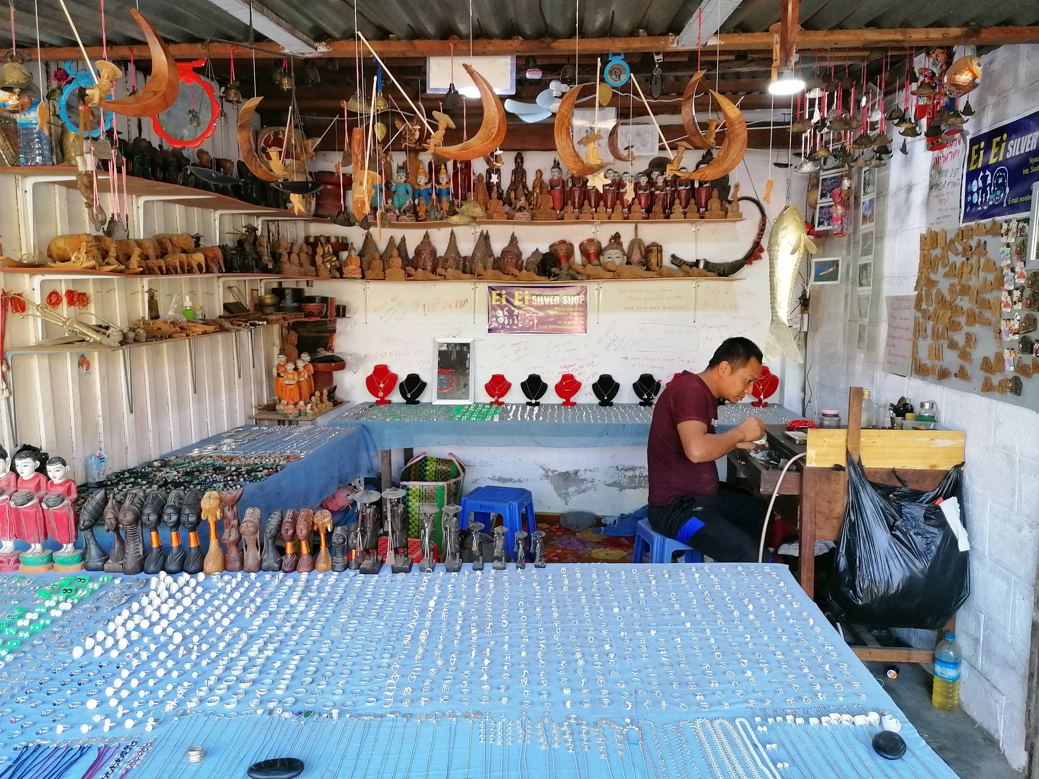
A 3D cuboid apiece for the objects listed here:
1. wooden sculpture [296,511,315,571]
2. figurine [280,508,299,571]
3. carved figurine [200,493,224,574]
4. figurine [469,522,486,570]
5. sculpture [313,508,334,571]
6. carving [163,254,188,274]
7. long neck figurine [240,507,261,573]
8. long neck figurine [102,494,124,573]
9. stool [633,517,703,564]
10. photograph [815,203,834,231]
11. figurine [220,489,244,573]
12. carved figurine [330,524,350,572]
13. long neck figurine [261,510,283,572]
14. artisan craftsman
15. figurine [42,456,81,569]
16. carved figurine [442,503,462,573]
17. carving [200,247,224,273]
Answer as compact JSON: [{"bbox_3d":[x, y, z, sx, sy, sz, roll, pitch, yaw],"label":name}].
[{"bbox_3d":[-0.548,0.383,2.075,0.048,0.156,0.055,1,7,7],"label":"wooden sculpture"},{"bbox_3d":[-0.616,0.402,2.170,0.043,0.165,0.049,1,8,5],"label":"figurine"},{"bbox_3d":[-0.819,0.377,2.163,0.058,0.217,0.060,-1,8,-8],"label":"carved figurine"},{"bbox_3d":[-0.107,0.398,2.080,0.040,0.123,0.040,1,7,7],"label":"figurine"},{"bbox_3d":[-0.525,0.401,2.168,0.047,0.168,0.047,-1,8,-6],"label":"sculpture"},{"bbox_3d":[-1.343,-0.491,3.162,0.090,0.080,0.042,3,9,19],"label":"carving"},{"bbox_3d":[-0.686,0.381,2.070,0.049,0.162,0.055,1,7,7],"label":"long neck figurine"},{"bbox_3d":[-1.041,0.364,2.071,0.053,0.196,0.058,0,7,-1],"label":"long neck figurine"},{"bbox_3d":[0.649,0.778,3.332,0.320,0.450,0.290,-2,7,-14],"label":"stool"},{"bbox_3d":[1.590,-0.885,4.161,0.010,0.140,0.195,-4,8,-28],"label":"photograph"},{"bbox_3d":[-0.768,0.376,2.168,0.053,0.217,0.048,0,8,-3],"label":"figurine"},{"bbox_3d":[-0.483,0.423,2.176,0.044,0.122,0.044,0,8,-2],"label":"carved figurine"},{"bbox_3d":[-0.635,0.383,2.082,0.054,0.155,0.055,1,7,12],"label":"long neck figurine"},{"bbox_3d":[0.765,0.435,3.255,0.550,1.270,0.500,2,8,12],"label":"artisan craftsman"},{"bbox_3d":[-1.249,0.329,2.200,0.086,0.301,0.090,0,8,3],"label":"figurine"},{"bbox_3d":[-0.180,0.394,2.166,0.052,0.183,0.052,0,8,0],"label":"carved figurine"},{"bbox_3d":[-1.399,-0.580,3.623,0.073,0.122,0.159,6,9,41],"label":"carving"}]

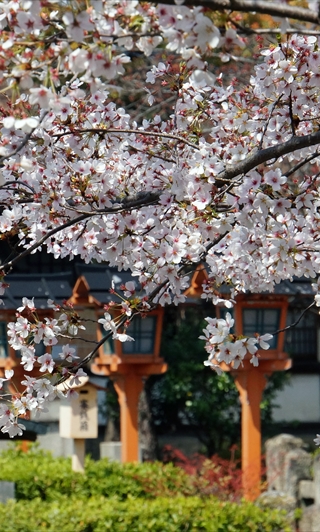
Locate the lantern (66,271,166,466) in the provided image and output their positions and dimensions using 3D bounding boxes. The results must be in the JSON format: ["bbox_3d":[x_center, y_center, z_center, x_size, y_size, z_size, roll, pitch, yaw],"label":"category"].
[{"bbox_3d":[-0.216,1.057,29.000,0.720,2.180,0.640,0,-2,-25],"label":"lantern"}]

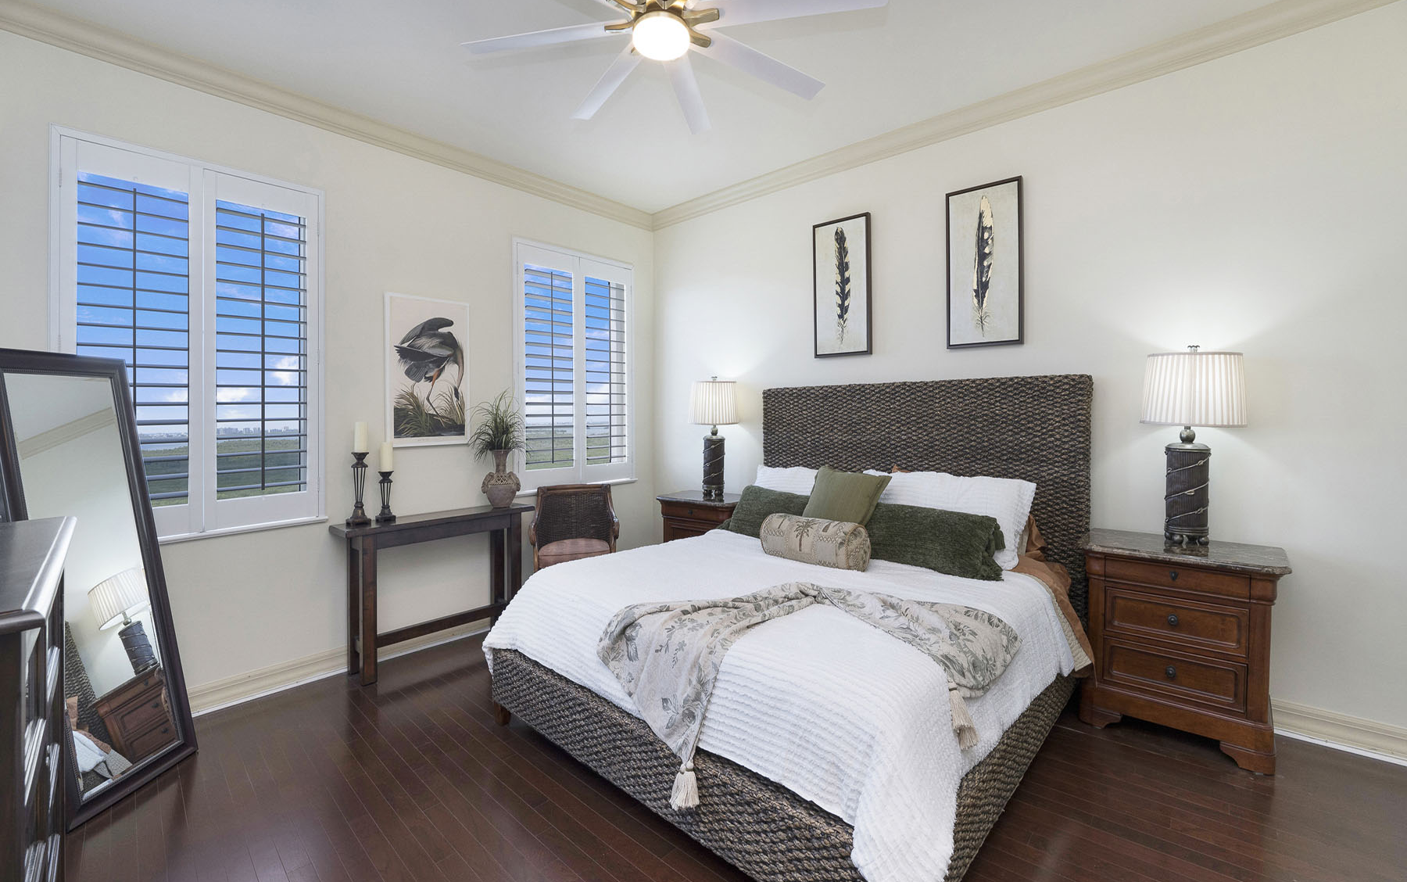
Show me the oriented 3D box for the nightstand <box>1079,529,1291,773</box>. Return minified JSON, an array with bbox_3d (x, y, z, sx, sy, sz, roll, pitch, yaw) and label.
[{"bbox_3d":[2.089,0.868,2.423,0.650,0.790,0.470,1,3,40],"label":"nightstand"}]

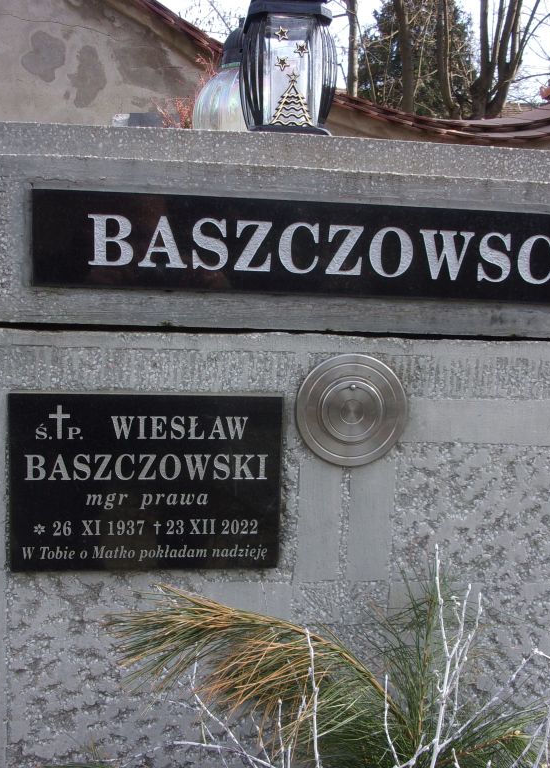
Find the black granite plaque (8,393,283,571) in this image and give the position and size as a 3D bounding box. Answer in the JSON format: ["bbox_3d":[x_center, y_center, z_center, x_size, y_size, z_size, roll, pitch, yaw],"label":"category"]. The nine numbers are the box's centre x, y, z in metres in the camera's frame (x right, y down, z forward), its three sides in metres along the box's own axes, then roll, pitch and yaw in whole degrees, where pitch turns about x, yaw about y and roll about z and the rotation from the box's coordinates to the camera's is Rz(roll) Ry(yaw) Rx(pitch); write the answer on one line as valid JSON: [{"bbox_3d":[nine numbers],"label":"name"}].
[{"bbox_3d":[-0.144,0.111,0.940,0.300,0.200,0.020,1,7,-7],"label":"black granite plaque"}]

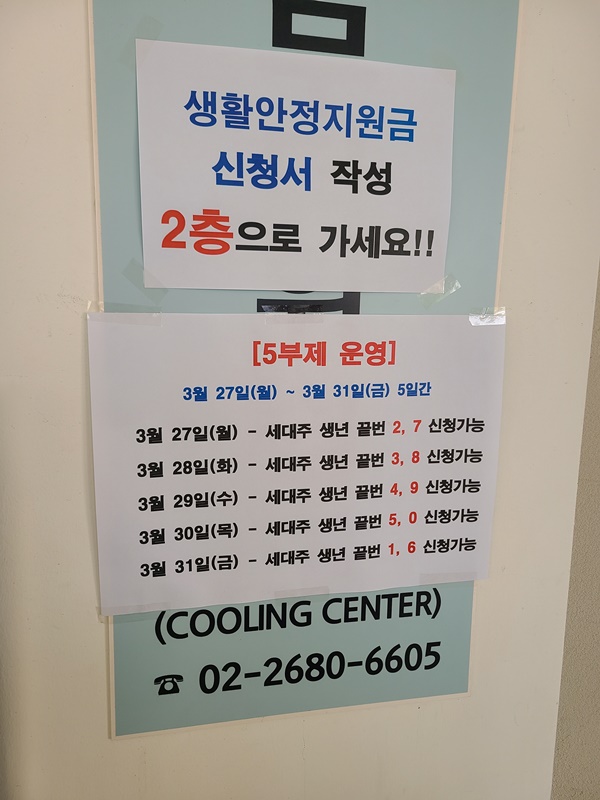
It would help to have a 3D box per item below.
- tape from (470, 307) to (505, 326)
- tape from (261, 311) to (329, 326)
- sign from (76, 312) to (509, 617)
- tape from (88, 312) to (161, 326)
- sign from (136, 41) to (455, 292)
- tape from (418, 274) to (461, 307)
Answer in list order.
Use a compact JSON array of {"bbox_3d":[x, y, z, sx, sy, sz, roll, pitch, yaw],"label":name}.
[{"bbox_3d":[0.196,-0.086,0.627,0.043,0.020,0.003,-2,10,-12],"label":"tape"},{"bbox_3d":[-0.004,-0.081,0.584,0.065,0.018,0.003,-2,10,-12],"label":"tape"},{"bbox_3d":[0.011,0.063,0.611,0.420,0.297,0.005,-1,10,-12],"label":"sign"},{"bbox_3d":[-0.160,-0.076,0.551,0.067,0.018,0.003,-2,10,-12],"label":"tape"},{"bbox_3d":[0.005,-0.210,0.563,0.297,0.210,0.005,-1,10,-12],"label":"sign"},{"bbox_3d":[0.143,-0.111,0.611,0.045,0.019,0.003,-34,15,-5],"label":"tape"}]

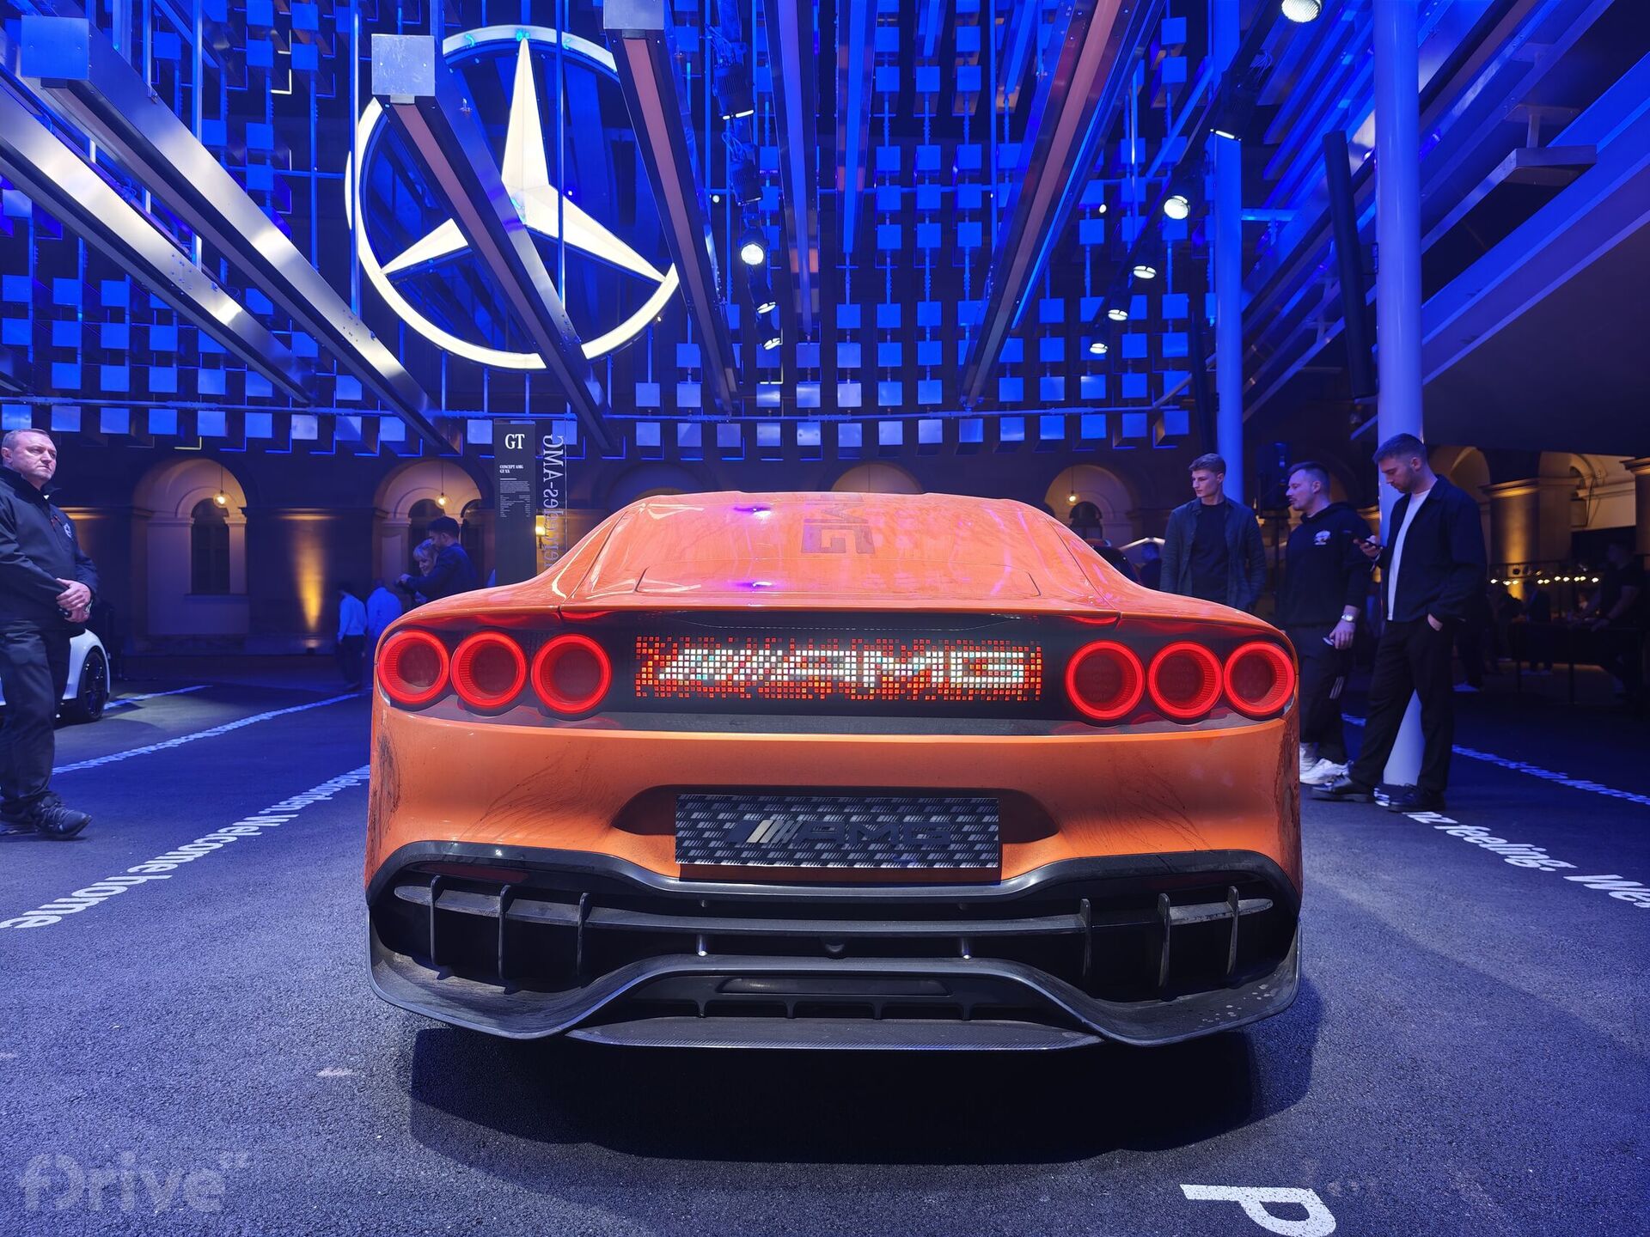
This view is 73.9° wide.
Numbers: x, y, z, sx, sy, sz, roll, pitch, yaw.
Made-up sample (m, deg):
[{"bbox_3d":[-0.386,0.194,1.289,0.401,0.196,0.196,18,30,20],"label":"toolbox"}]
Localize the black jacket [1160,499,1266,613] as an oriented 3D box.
[{"bbox_3d":[2.160,-0.310,6.100,0.570,0.730,0.330,1,1,24],"label":"black jacket"}]

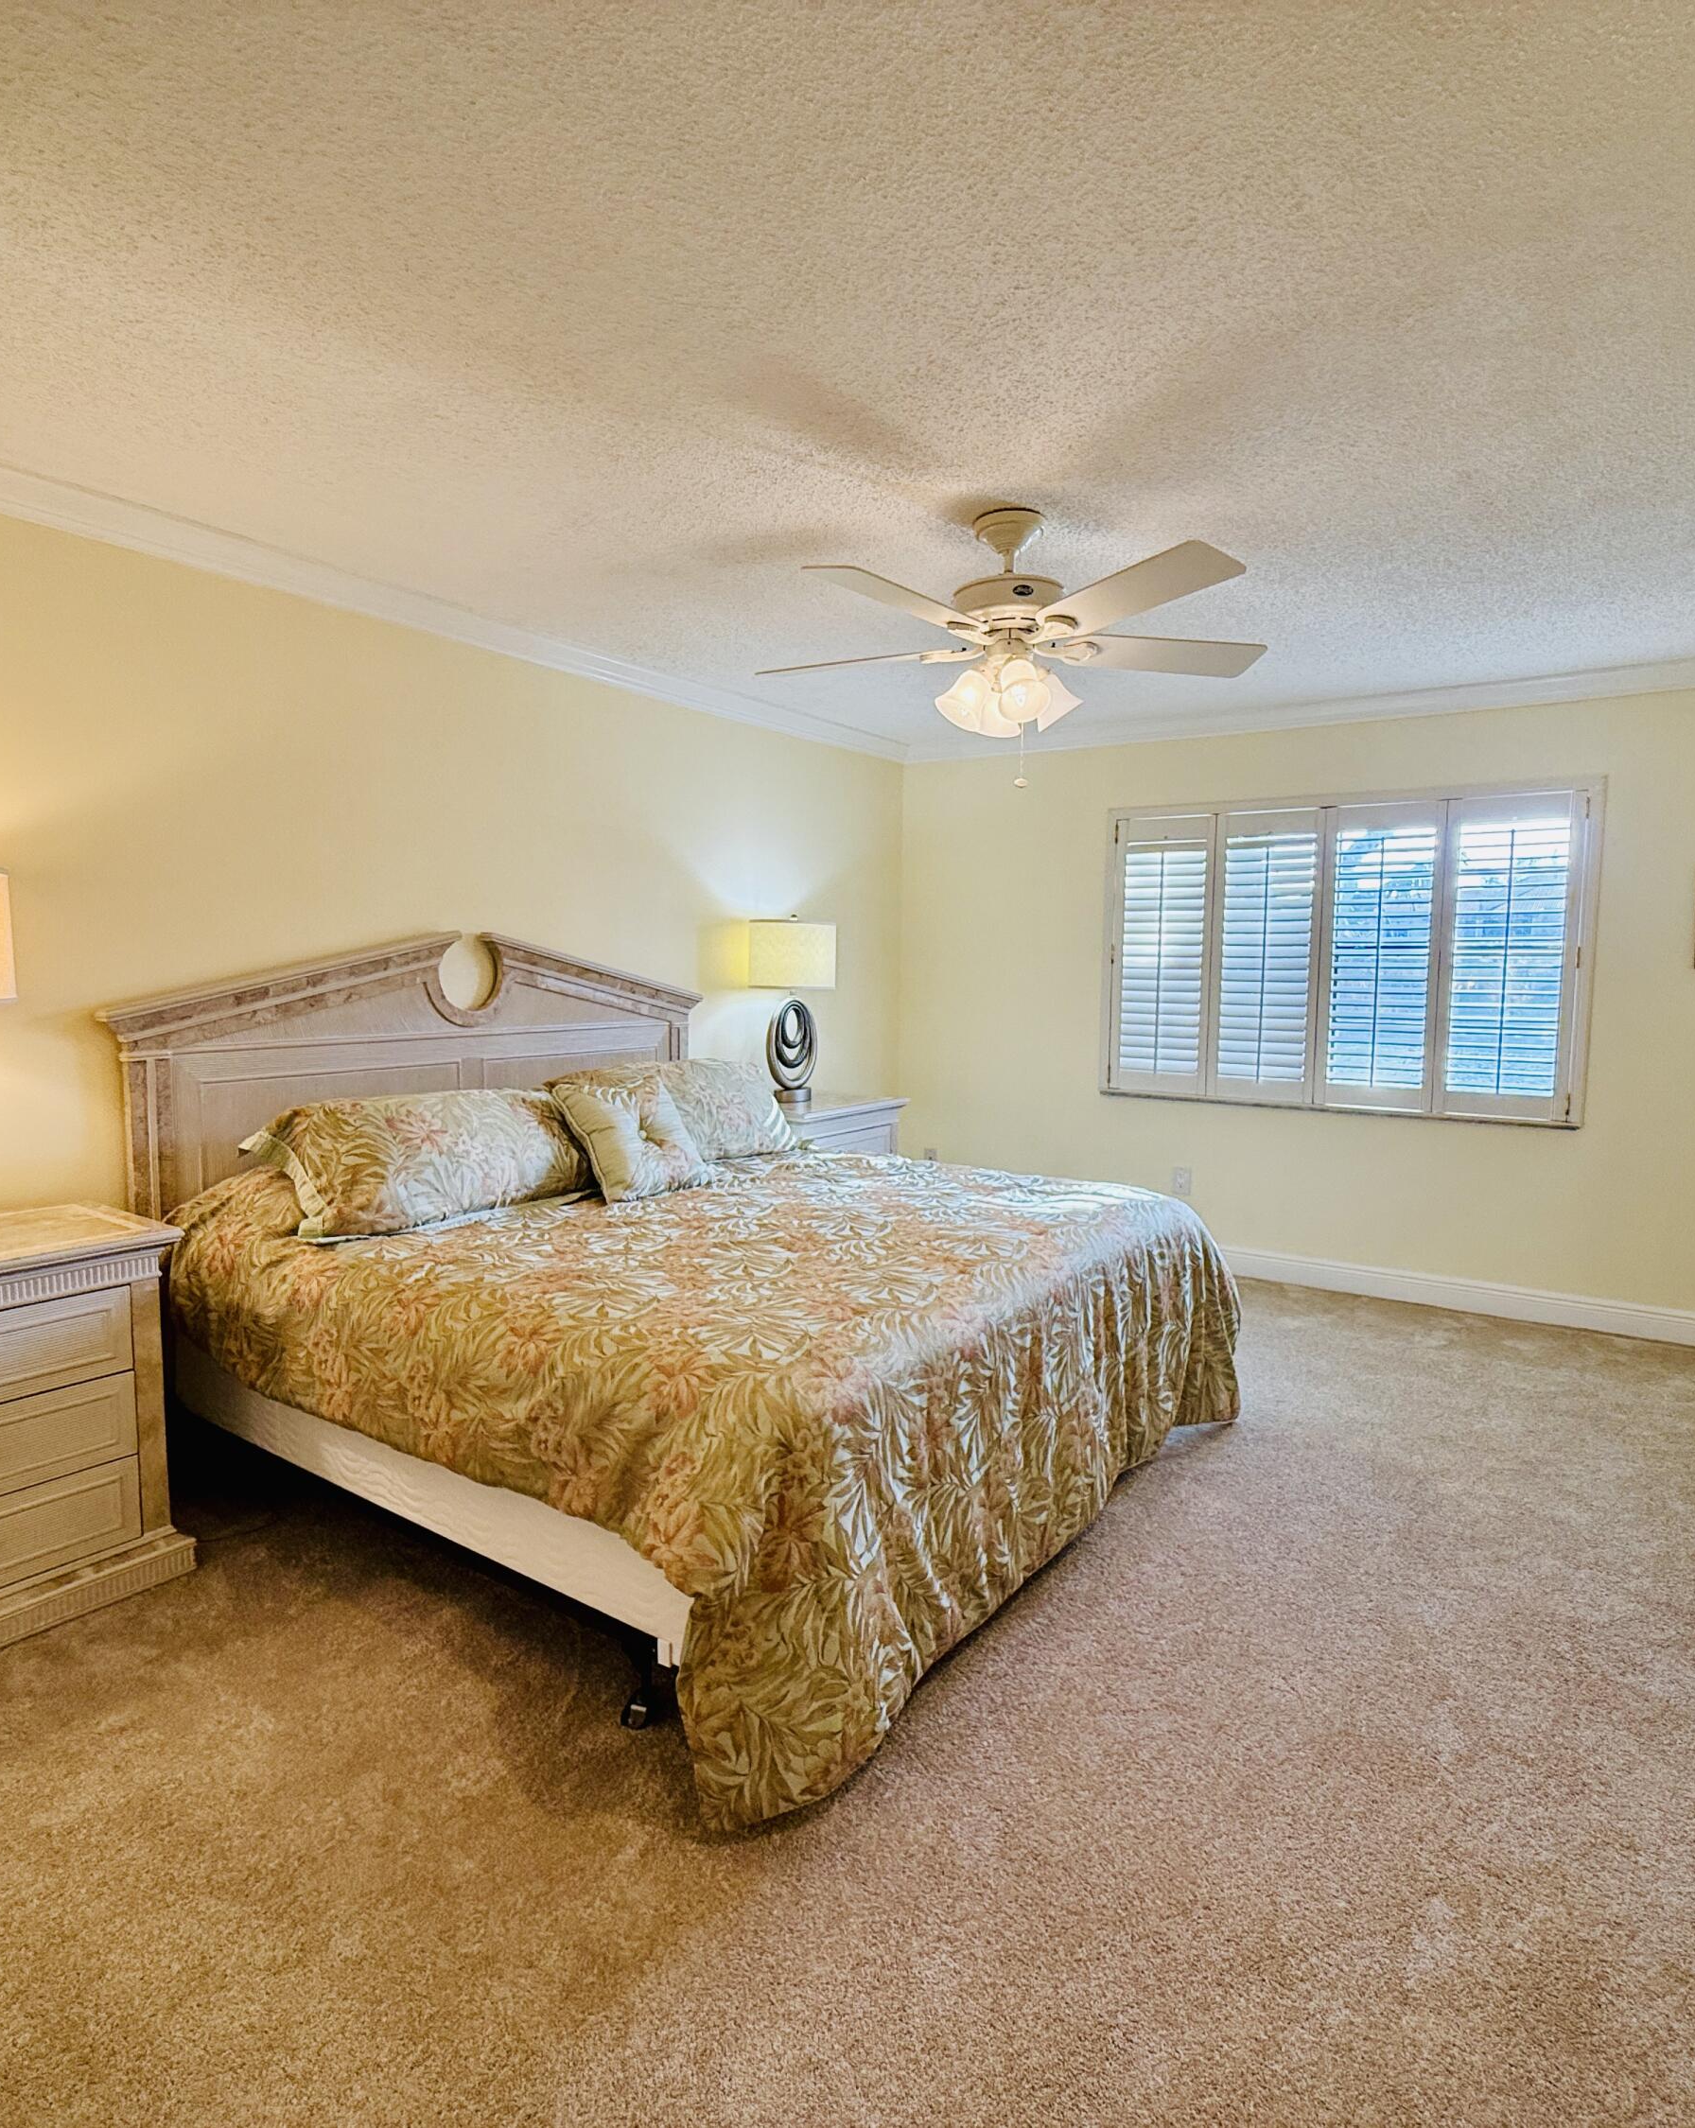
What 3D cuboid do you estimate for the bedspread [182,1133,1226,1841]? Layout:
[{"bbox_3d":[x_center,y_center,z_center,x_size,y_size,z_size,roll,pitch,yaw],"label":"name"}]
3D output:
[{"bbox_3d":[-0.327,0.734,3.129,2.030,0.690,2.110,4,6,34],"label":"bedspread"}]

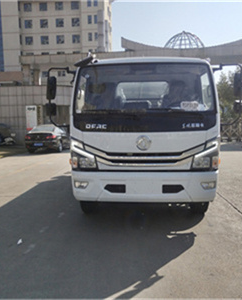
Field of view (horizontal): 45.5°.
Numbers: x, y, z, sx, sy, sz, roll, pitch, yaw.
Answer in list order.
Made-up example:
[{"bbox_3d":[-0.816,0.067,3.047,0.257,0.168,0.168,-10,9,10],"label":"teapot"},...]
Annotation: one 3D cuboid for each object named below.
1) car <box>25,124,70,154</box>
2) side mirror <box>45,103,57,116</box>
[{"bbox_3d":[-3.902,-0.815,17.131,1.800,1.490,4.650,0,5,6],"label":"car"},{"bbox_3d":[-0.895,-0.515,3.705,0.135,0.160,0.080,1,6,22],"label":"side mirror"}]

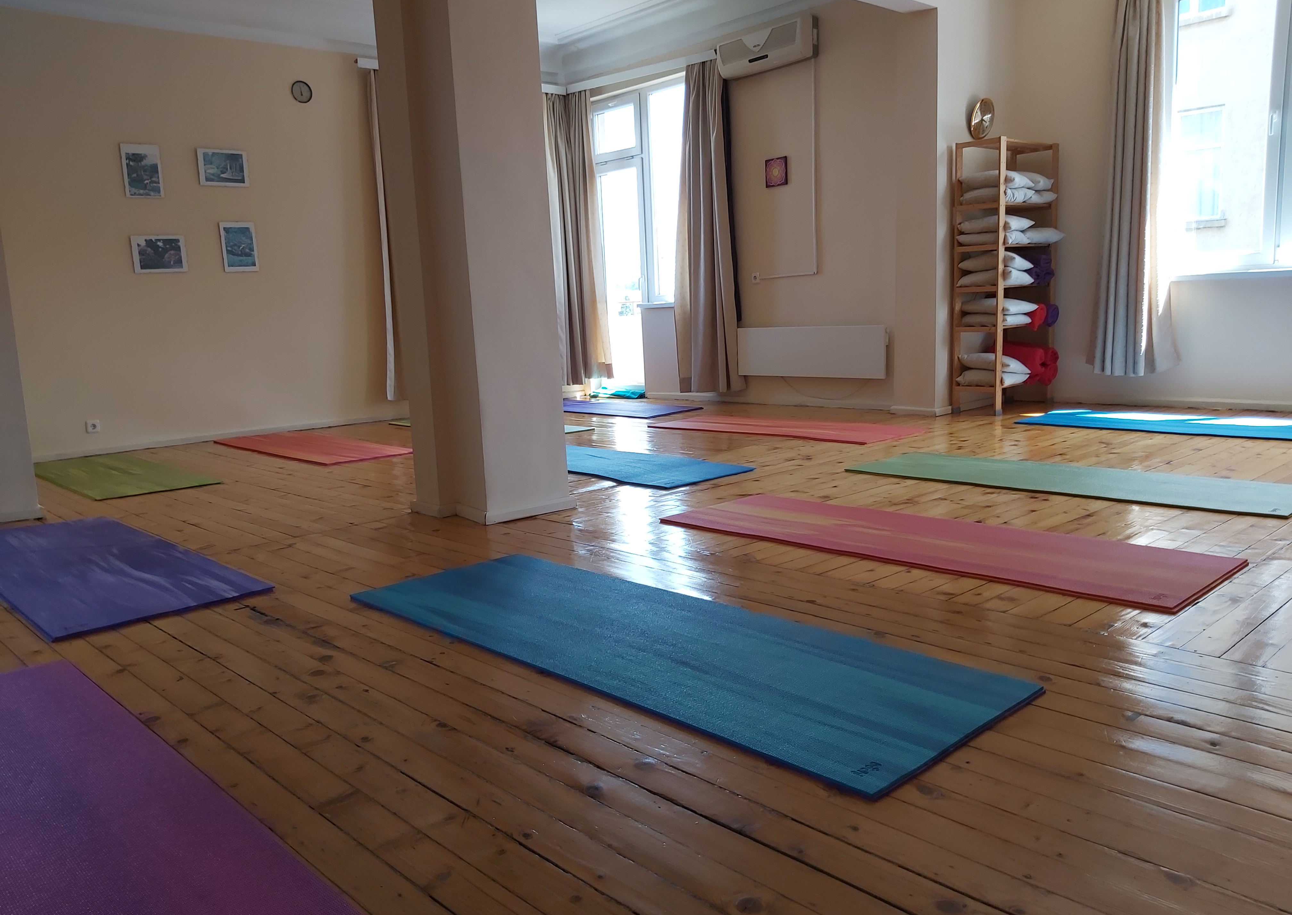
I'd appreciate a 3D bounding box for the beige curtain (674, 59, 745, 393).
[{"bbox_3d":[0.516,-1.885,8.149,0.180,2.710,0.710,-10,11,-39],"label":"beige curtain"}]

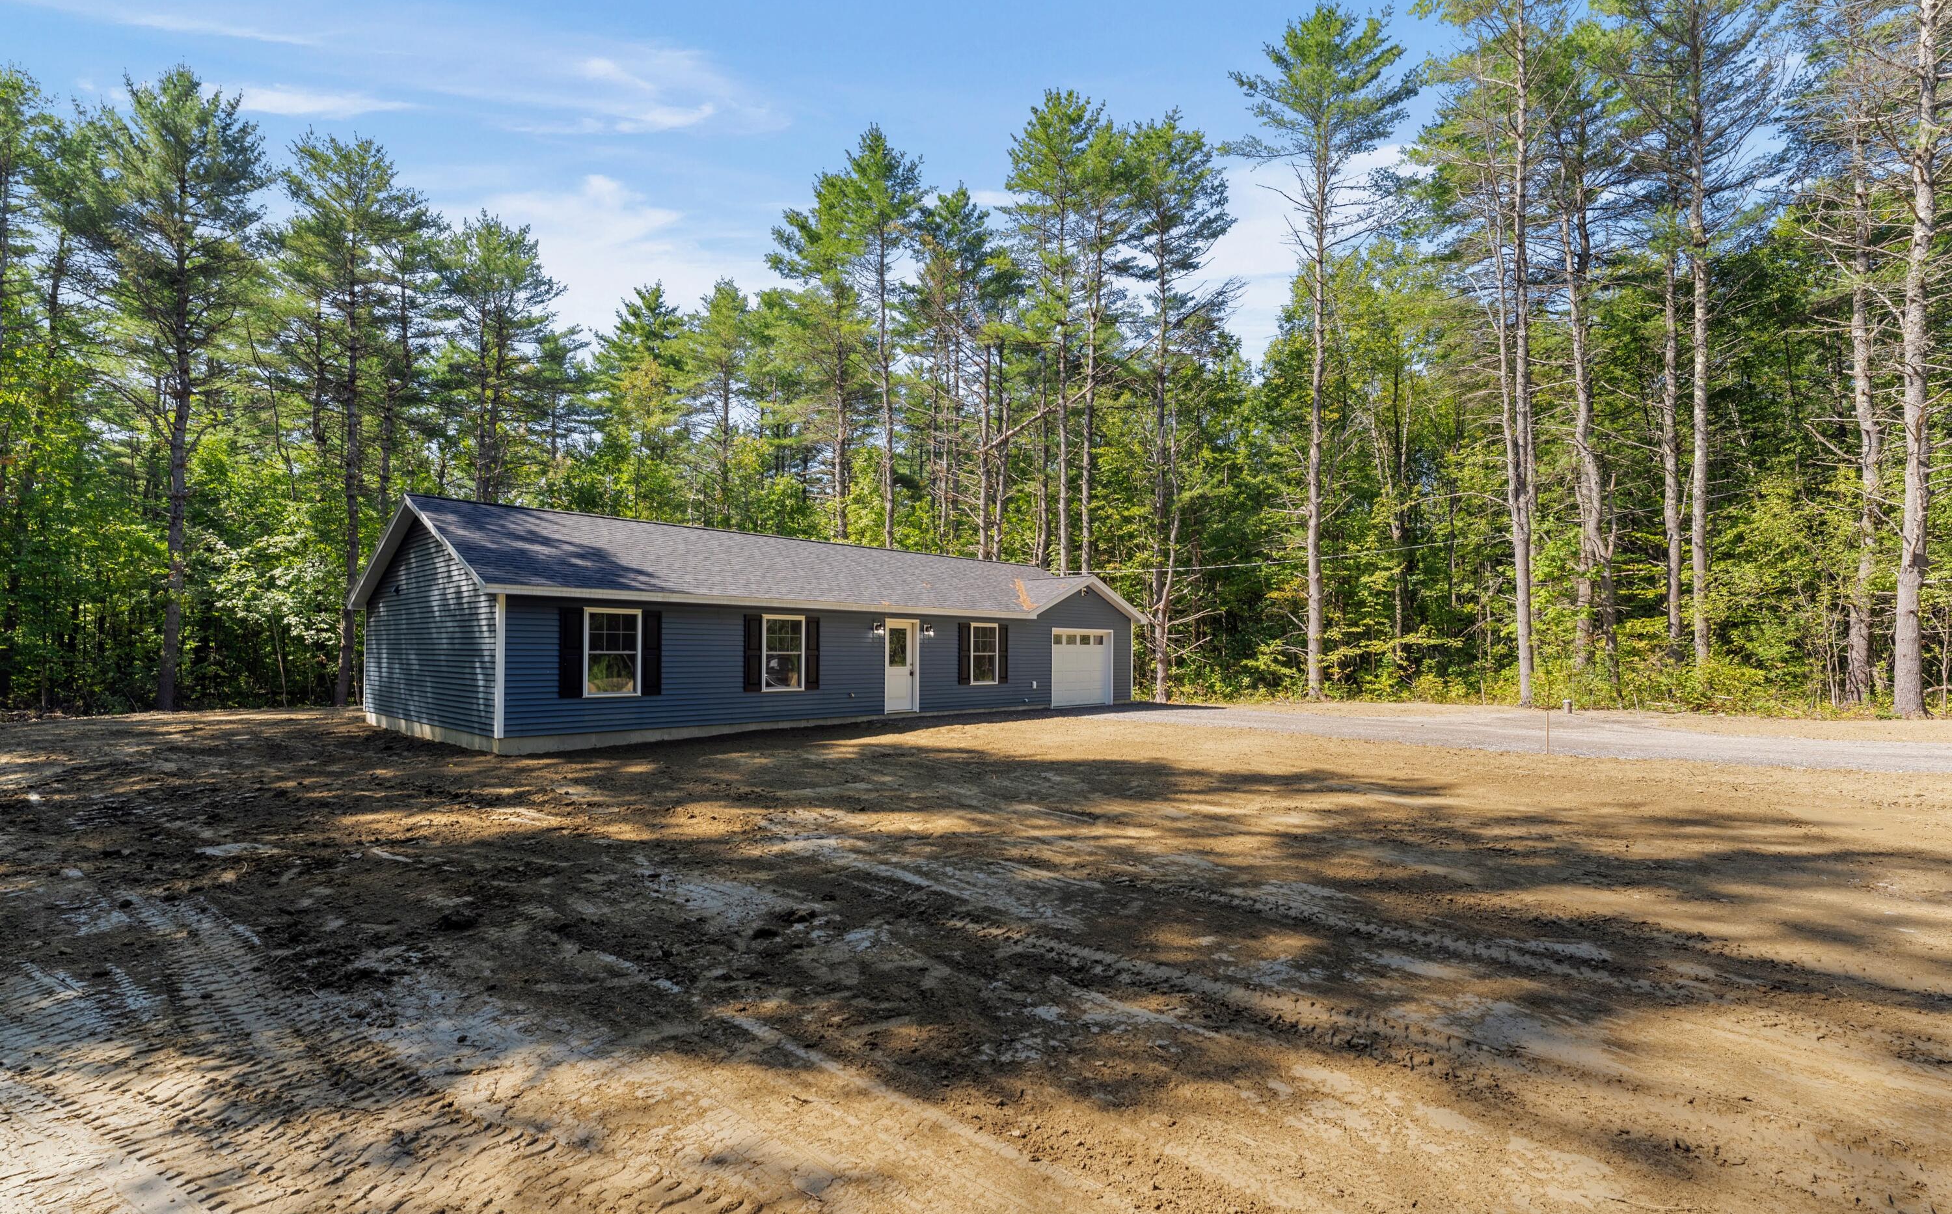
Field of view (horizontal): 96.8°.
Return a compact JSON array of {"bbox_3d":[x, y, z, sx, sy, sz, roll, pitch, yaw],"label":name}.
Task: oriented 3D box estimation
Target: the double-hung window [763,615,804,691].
[{"bbox_3d":[-3.927,0.935,17.655,0.100,1.541,1.018,-3,-4,44],"label":"double-hung window"}]

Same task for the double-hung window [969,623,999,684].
[{"bbox_3d":[0.199,1.181,21.928,0.100,1.541,1.018,-3,-4,44],"label":"double-hung window"}]

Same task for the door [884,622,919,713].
[{"bbox_3d":[-1.710,1.355,19.935,0.130,2.161,1.040,-3,-4,44],"label":"door"}]

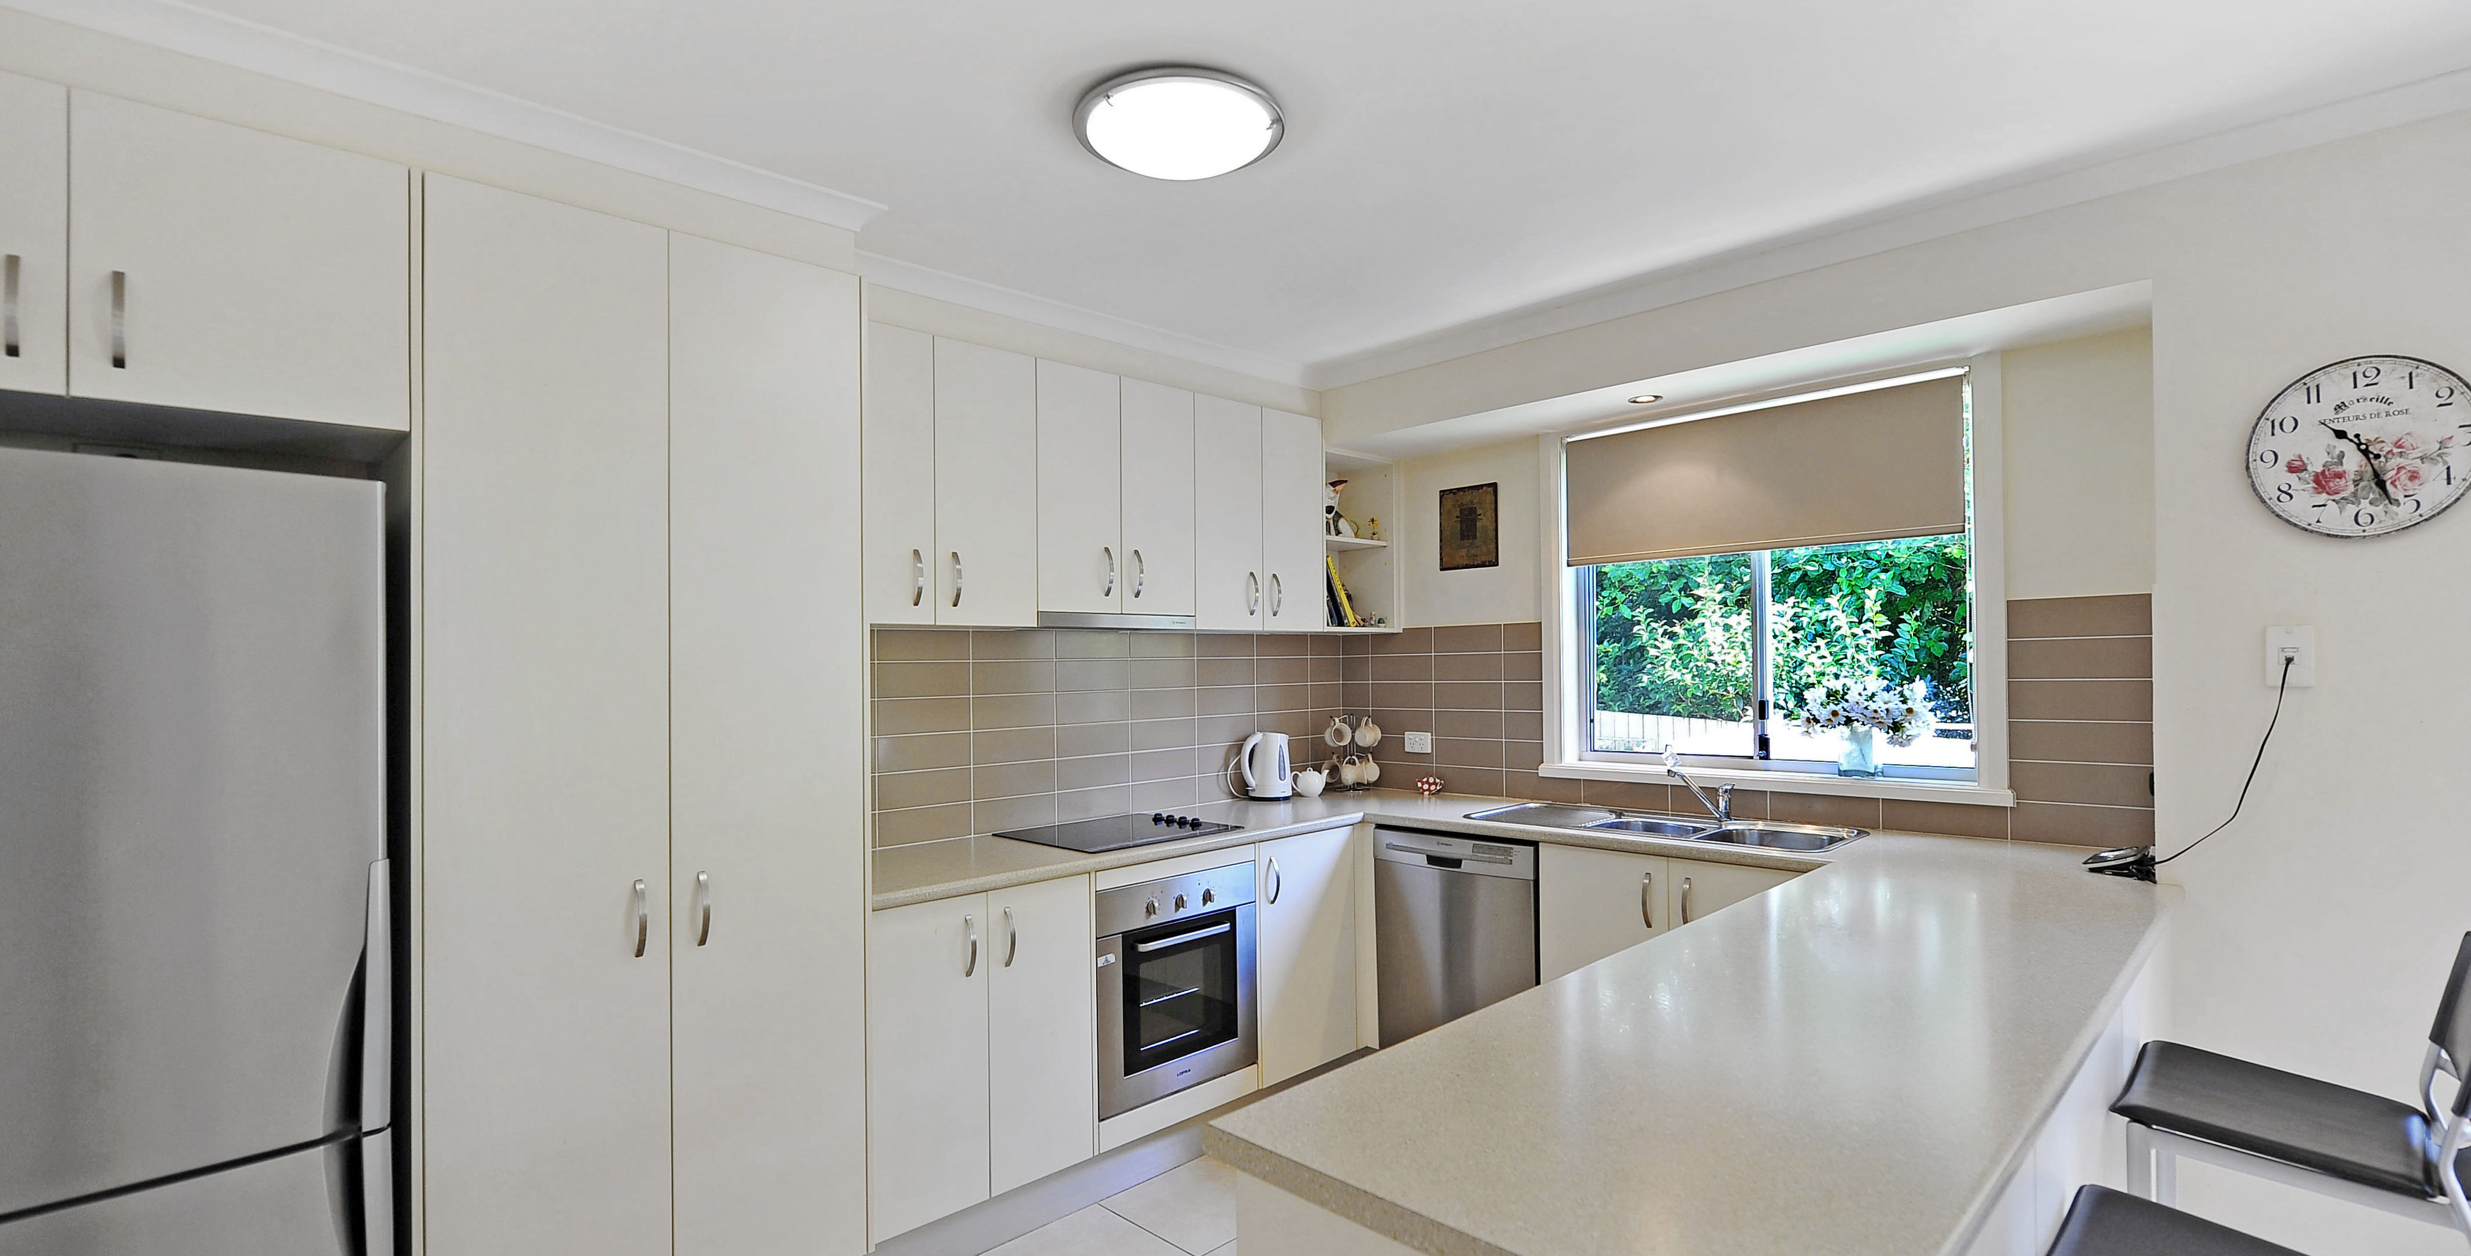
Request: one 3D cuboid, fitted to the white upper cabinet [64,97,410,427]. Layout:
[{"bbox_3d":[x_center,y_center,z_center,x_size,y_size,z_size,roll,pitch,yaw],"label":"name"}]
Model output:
[{"bbox_3d":[-1.753,-0.556,1.937,0.401,0.453,0.540,1,-2,-45],"label":"white upper cabinet"}]

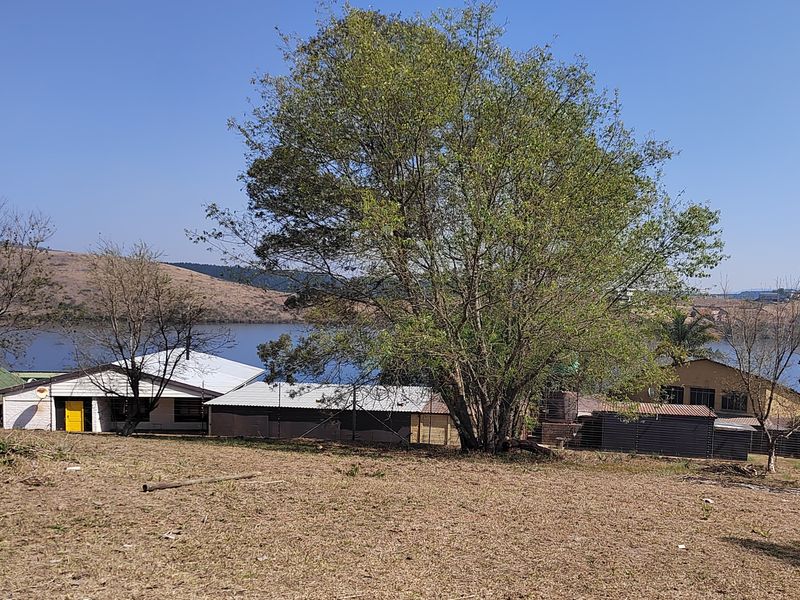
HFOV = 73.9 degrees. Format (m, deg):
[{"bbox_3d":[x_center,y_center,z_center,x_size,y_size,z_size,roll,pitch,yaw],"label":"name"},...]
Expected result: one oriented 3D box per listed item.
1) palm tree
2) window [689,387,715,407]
[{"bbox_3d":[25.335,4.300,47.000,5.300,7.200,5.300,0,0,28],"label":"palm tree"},{"bbox_3d":[20.138,6.532,35.500,1.480,1.380,0.150,0,0,33],"label":"window"}]

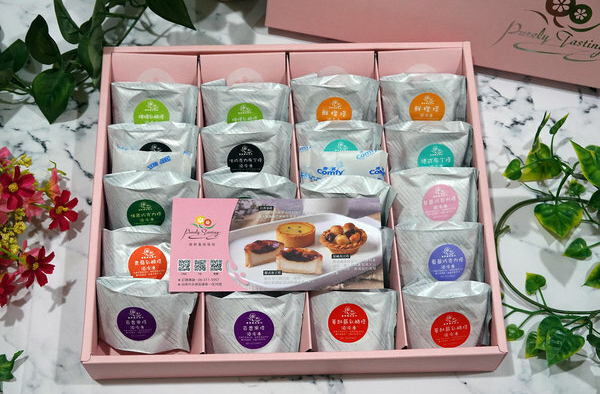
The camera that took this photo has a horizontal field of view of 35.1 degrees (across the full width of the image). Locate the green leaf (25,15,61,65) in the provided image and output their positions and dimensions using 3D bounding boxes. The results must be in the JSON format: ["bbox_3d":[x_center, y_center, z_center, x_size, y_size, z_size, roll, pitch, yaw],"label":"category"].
[{"bbox_3d":[-0.290,-0.179,1.079,0.036,0.012,0.063,-18,72,-9],"label":"green leaf"}]

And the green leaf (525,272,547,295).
[{"bbox_3d":[0.241,0.087,0.980,0.025,0.006,0.022,-34,70,-15],"label":"green leaf"}]

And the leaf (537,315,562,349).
[{"bbox_3d":[0.253,0.141,0.966,0.040,0.010,0.034,-45,74,-9],"label":"leaf"}]

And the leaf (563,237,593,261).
[{"bbox_3d":[0.289,0.057,0.995,0.031,0.008,0.024,-18,67,-9],"label":"leaf"}]

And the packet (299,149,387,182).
[{"bbox_3d":[0.045,-0.022,1.002,0.094,0.011,0.054,-1,105,-1],"label":"packet"}]

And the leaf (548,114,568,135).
[{"bbox_3d":[0.279,-0.079,1.024,0.005,0.013,0.029,33,100,-24],"label":"leaf"}]

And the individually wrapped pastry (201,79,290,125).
[{"bbox_3d":[-0.059,-0.087,1.038,0.095,0.035,0.079,-1,105,-1],"label":"individually wrapped pastry"}]

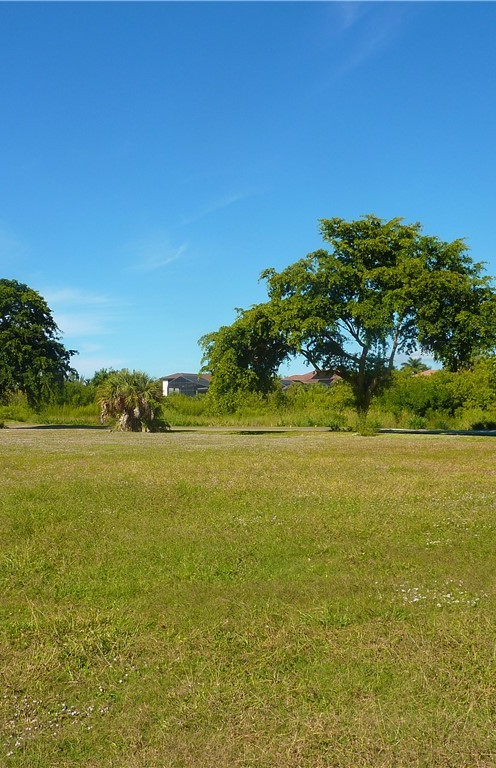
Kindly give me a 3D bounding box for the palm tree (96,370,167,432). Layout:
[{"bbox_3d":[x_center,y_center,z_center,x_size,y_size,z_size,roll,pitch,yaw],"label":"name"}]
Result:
[{"bbox_3d":[-6.770,1.020,43.000,4.000,3.600,3.800,0,-2,0],"label":"palm tree"}]

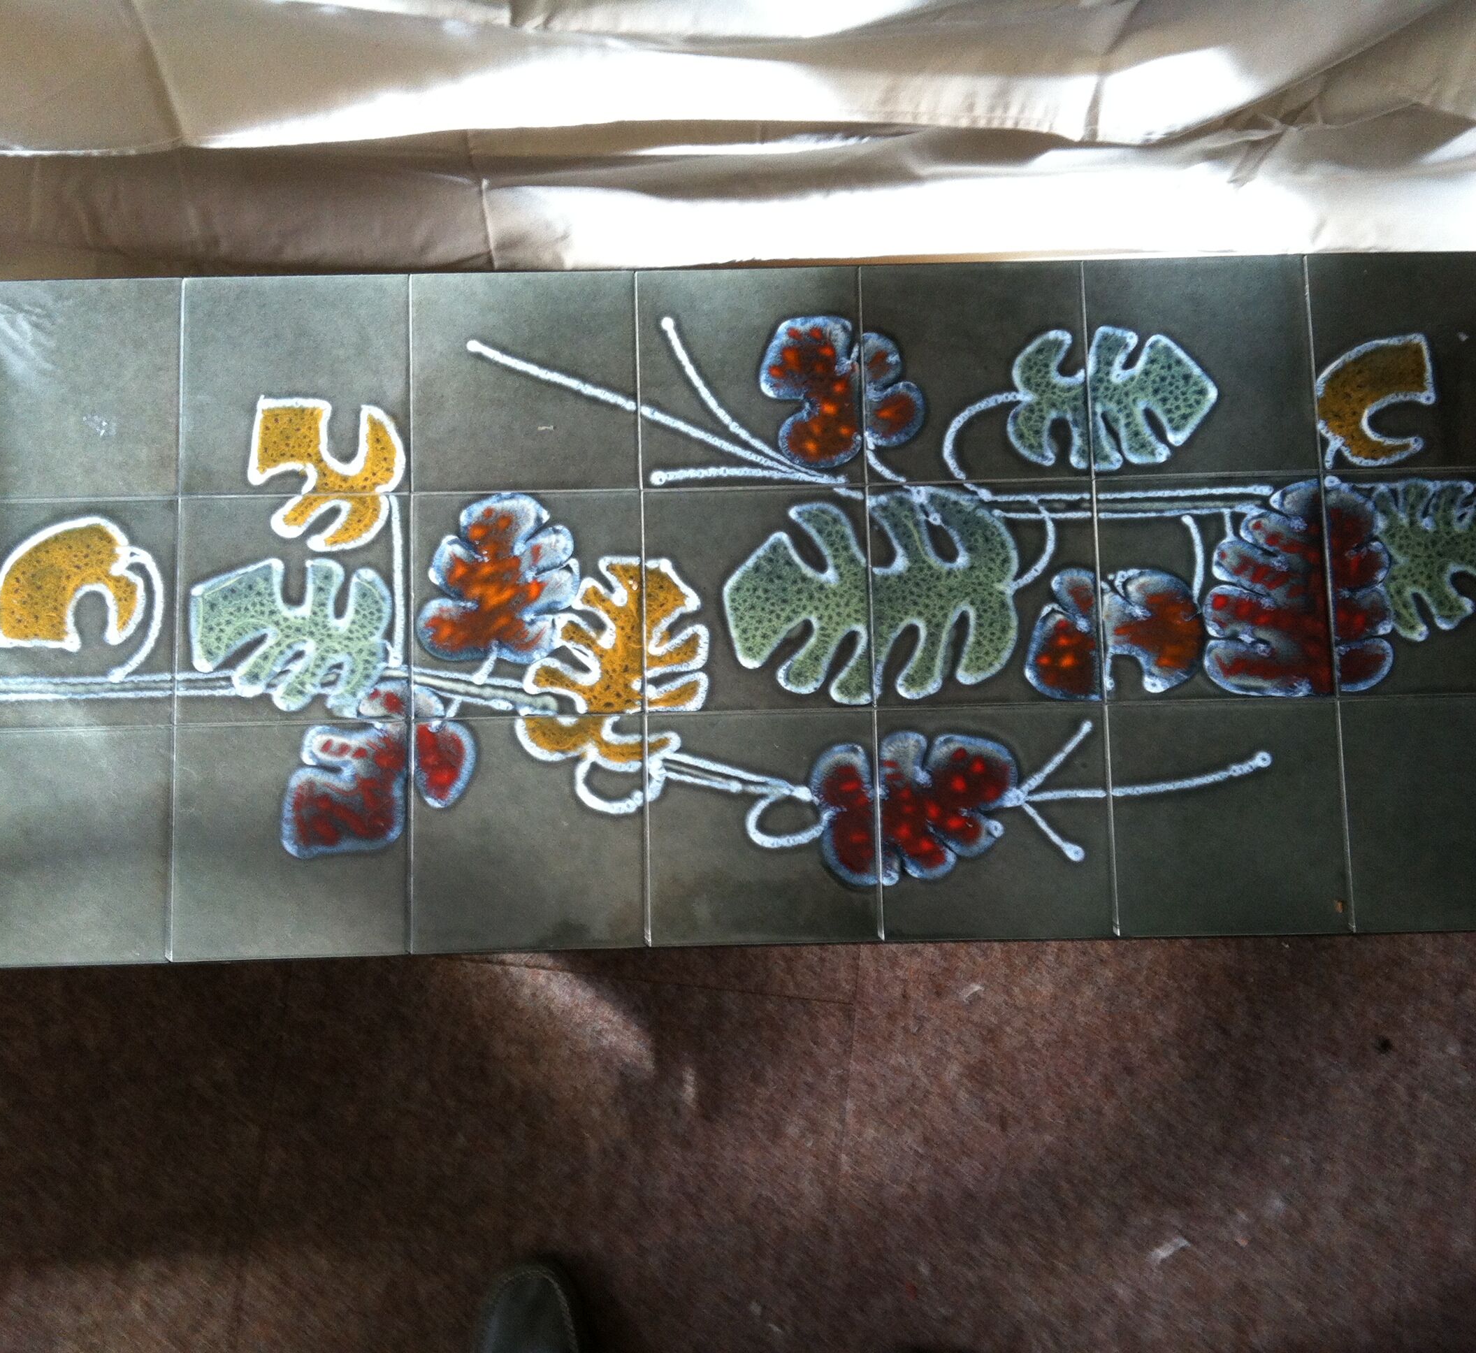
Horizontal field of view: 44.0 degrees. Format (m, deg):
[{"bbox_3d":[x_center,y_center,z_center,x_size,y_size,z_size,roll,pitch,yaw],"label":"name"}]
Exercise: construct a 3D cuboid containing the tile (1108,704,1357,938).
[{"bbox_3d":[0.316,0.091,1.180,0.150,0.010,0.150,-1,82,-1],"label":"tile"}]

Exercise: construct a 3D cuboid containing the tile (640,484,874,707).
[{"bbox_3d":[0.012,-0.051,1.197,0.150,0.010,0.150,-1,82,-1],"label":"tile"}]

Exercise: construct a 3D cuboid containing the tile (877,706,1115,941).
[{"bbox_3d":[0.166,0.094,1.178,0.150,0.010,0.150,-1,82,-1],"label":"tile"}]

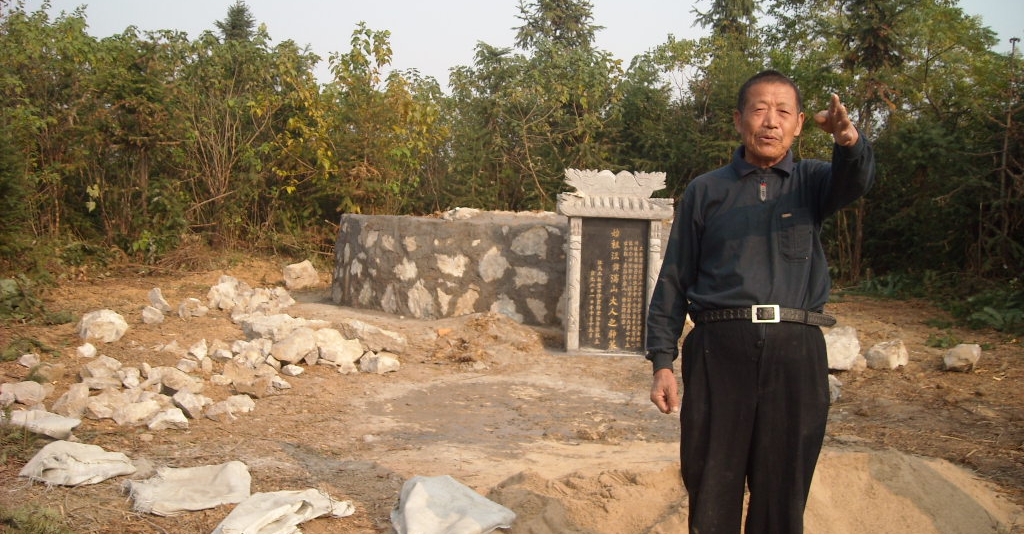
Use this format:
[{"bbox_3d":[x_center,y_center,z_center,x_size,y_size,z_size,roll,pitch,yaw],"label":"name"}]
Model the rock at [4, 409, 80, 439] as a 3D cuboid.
[{"bbox_3d":[-2.333,0.781,5.150,0.338,0.095,0.177,-1,5,-25],"label":"rock"}]

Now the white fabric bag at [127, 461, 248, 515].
[{"bbox_3d":[-1.311,0.890,4.194,0.469,0.090,0.480,-1,7,-20],"label":"white fabric bag"}]

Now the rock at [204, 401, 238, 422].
[{"bbox_3d":[-1.523,0.757,5.430,0.180,0.095,0.140,-1,7,-16],"label":"rock"}]

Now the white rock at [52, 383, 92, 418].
[{"bbox_3d":[-2.271,0.690,5.351,0.179,0.167,0.161,1,7,0],"label":"white rock"}]

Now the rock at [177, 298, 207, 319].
[{"bbox_3d":[-2.896,0.376,9.386,0.272,0.181,0.218,0,5,-17],"label":"rock"}]

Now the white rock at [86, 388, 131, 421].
[{"bbox_3d":[-2.114,0.714,5.427,0.230,0.134,0.169,-1,5,-21],"label":"white rock"}]

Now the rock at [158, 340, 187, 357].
[{"bbox_3d":[-2.461,0.591,7.505,0.188,0.114,0.160,-1,6,-18],"label":"rock"}]

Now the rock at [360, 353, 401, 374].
[{"bbox_3d":[-0.905,0.652,7.071,0.273,0.134,0.205,0,5,-7],"label":"rock"}]

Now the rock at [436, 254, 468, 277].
[{"bbox_3d":[-0.453,-0.013,7.900,0.240,0.180,0.150,2,7,9],"label":"rock"}]

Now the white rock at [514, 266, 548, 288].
[{"bbox_3d":[0.169,0.081,8.950,0.260,0.166,0.130,3,5,25],"label":"white rock"}]

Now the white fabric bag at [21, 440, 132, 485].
[{"bbox_3d":[-1.873,0.843,4.500,0.480,0.130,0.340,-1,7,-19],"label":"white fabric bag"}]

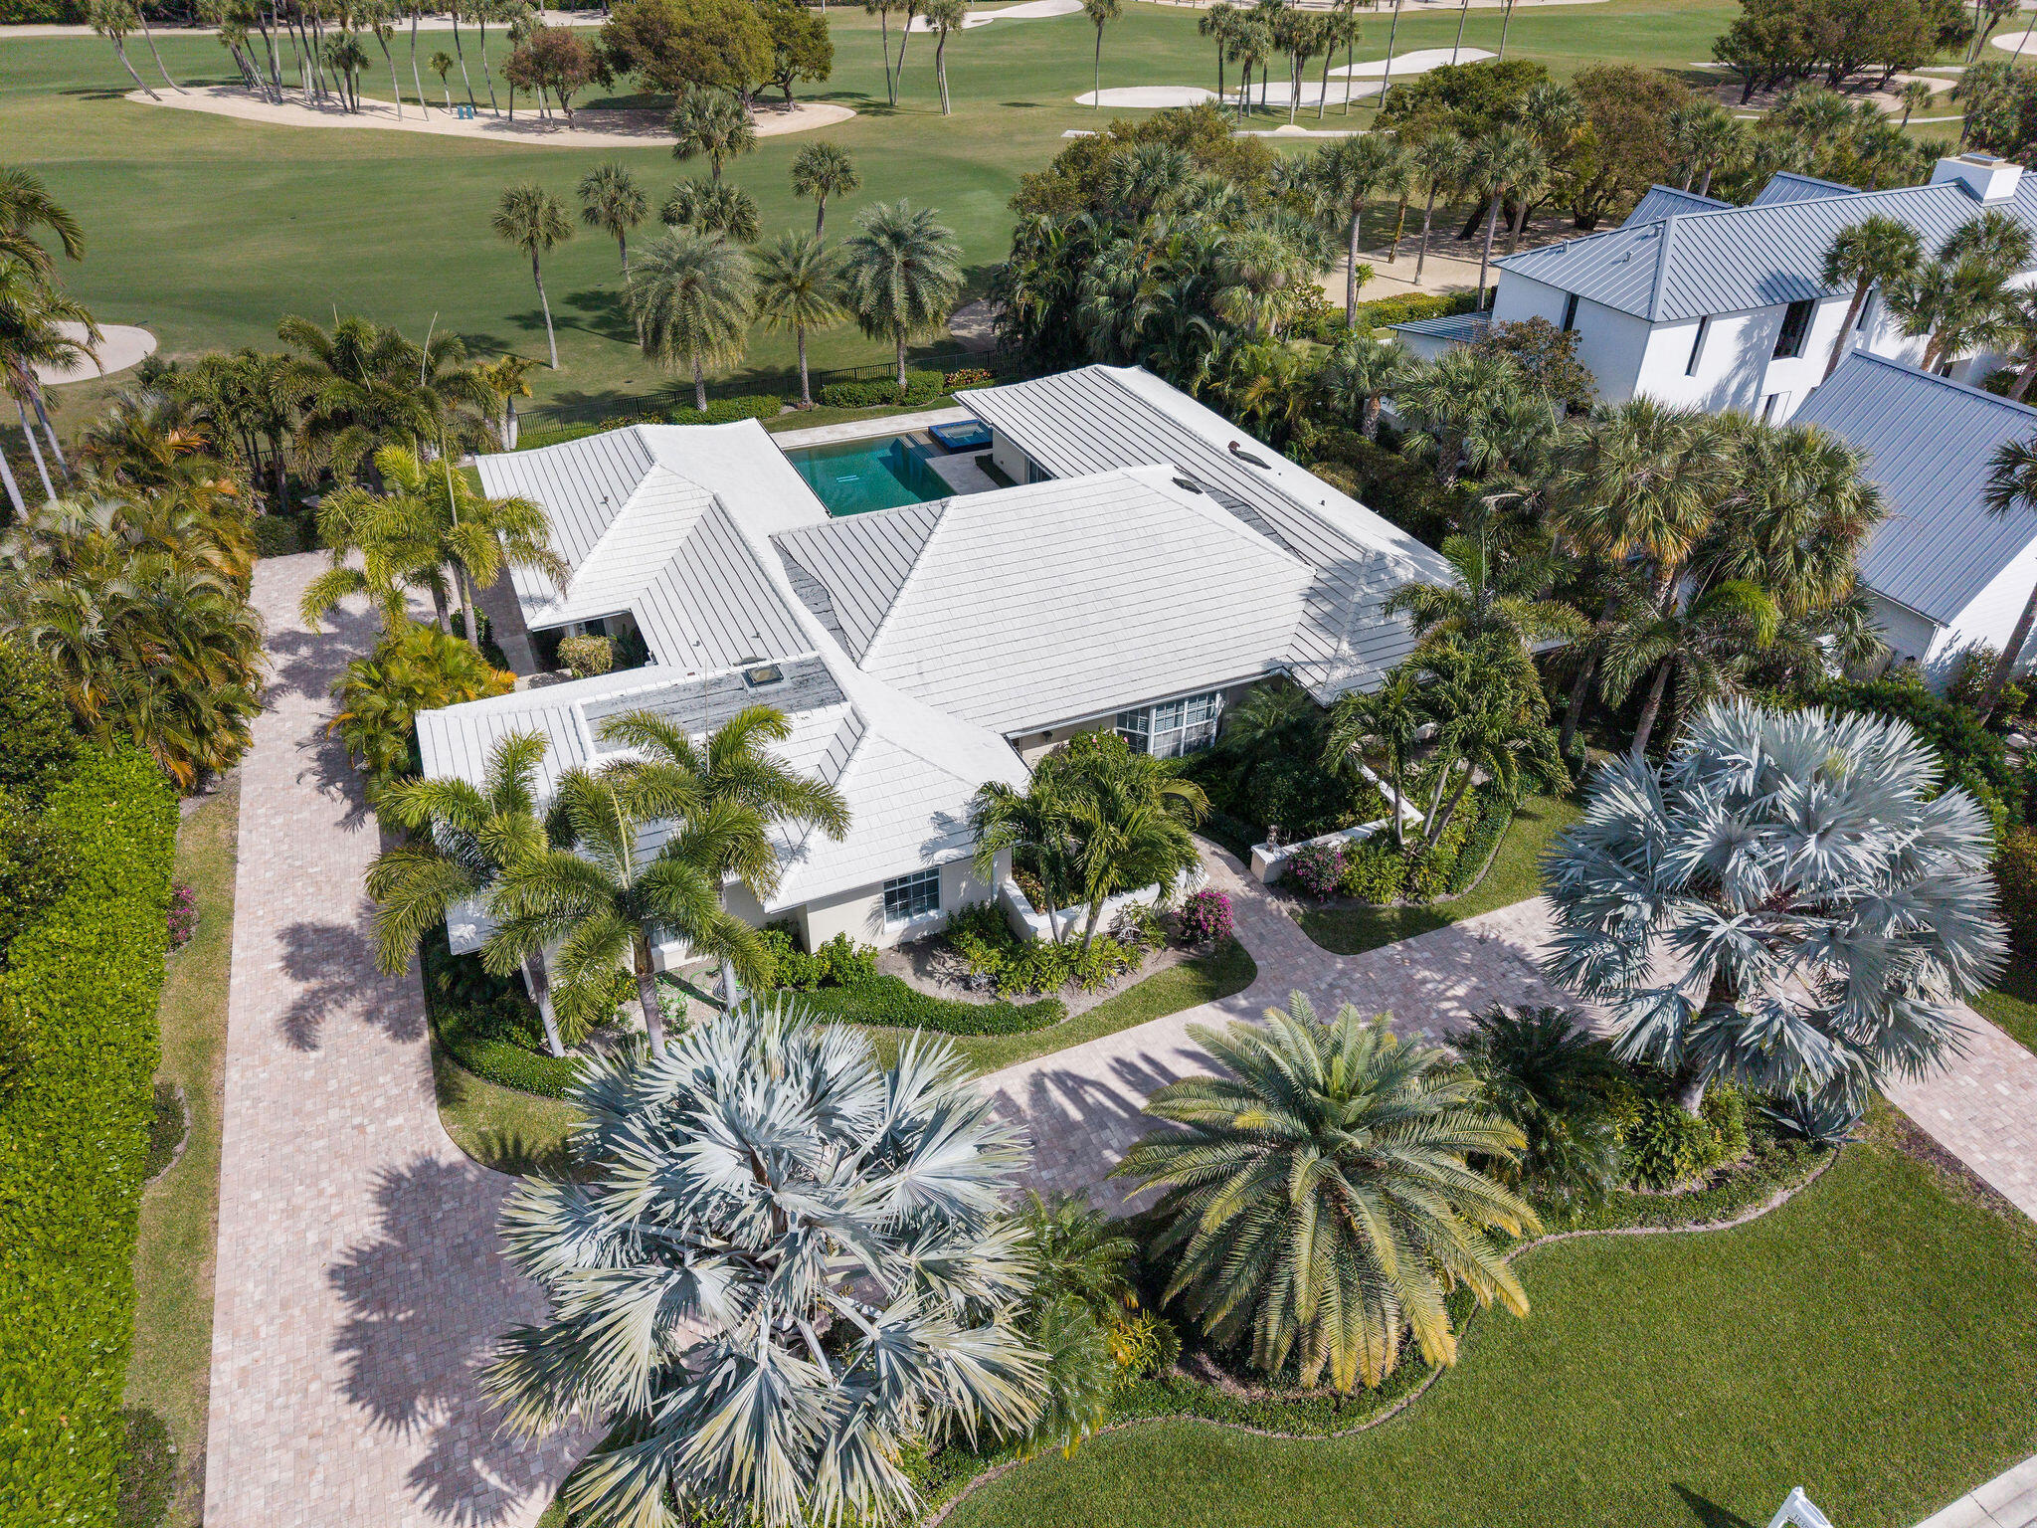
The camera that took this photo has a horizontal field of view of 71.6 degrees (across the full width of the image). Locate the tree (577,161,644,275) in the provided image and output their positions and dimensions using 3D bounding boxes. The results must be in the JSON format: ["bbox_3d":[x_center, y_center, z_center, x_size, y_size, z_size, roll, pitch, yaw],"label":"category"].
[{"bbox_3d":[-18.137,-23.350,65.106,3.230,8.180,3.230,-14,36,-19],"label":"tree"}]

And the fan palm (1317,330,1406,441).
[{"bbox_3d":[13.401,-14.761,55.373,3.380,4.300,3.380,8,34,12],"label":"fan palm"}]

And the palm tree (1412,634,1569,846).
[{"bbox_3d":[10.384,-0.311,32.148,3.340,5.450,3.340,11,35,17],"label":"palm tree"}]

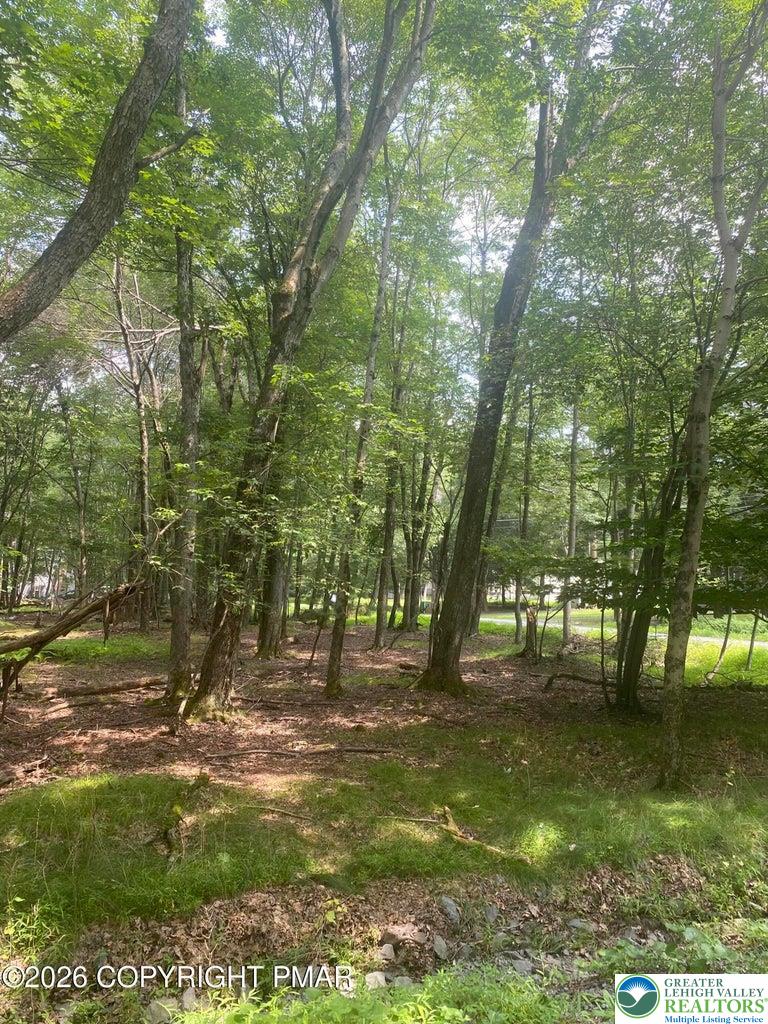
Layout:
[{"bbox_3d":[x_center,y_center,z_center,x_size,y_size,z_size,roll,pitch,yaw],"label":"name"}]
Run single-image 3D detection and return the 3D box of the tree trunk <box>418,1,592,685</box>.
[{"bbox_3d":[1.896,-2.463,11.199,0.850,10.207,0.750,12,-5,1],"label":"tree trunk"}]

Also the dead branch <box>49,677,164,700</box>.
[{"bbox_3d":[-3.832,2.396,10.807,1.610,0.200,0.220,4,-6,-37],"label":"dead branch"}]

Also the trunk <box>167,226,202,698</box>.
[{"bbox_3d":[-2.722,-0.767,10.498,0.450,6.489,0.400,-1,-5,0],"label":"trunk"}]

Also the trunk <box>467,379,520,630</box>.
[{"bbox_3d":[3.066,-0.075,21.281,0.380,7.027,0.340,10,-5,1],"label":"trunk"}]

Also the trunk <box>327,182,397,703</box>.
[{"bbox_3d":[-0.279,-1.121,10.892,0.340,7.277,0.320,6,-5,1],"label":"trunk"}]

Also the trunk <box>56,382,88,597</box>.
[{"bbox_3d":[-14.331,-1.027,35.427,0.420,10.140,0.380,-7,-5,-1],"label":"trunk"}]

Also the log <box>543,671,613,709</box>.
[{"bbox_3d":[2.591,2.314,10.325,0.912,0.360,0.350,-1,-5,11],"label":"log"}]

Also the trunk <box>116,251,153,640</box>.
[{"bbox_3d":[-7.569,-2.212,23.496,0.550,11.608,0.420,-6,-5,0],"label":"trunk"}]

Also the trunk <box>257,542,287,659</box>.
[{"bbox_3d":[-2.267,1.759,15.433,0.550,2.294,0.500,1,-5,0],"label":"trunk"}]

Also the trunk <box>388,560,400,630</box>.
[{"bbox_3d":[0.328,2.541,24.018,0.320,2.175,0.260,2,-5,0],"label":"trunk"}]

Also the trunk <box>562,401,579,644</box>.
[{"bbox_3d":[4.451,0.200,18.375,0.260,5.829,0.240,3,-5,0],"label":"trunk"}]

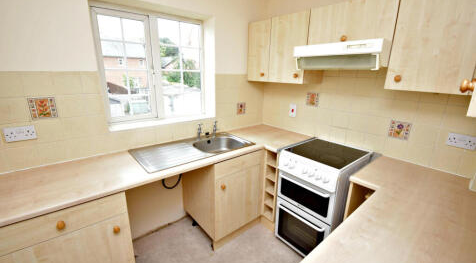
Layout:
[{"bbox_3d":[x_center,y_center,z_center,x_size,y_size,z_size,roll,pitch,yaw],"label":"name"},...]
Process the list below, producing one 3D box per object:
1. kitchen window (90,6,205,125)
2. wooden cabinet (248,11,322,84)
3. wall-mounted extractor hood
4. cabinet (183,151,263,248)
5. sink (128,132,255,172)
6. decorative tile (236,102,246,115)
[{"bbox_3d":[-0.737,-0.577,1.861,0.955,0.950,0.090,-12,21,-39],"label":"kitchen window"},{"bbox_3d":[0.479,-0.803,2.036,0.333,0.588,0.715,-12,21,-39],"label":"wooden cabinet"},{"bbox_3d":[0.831,-0.567,1.533,0.500,0.180,0.600,-12,21,-39],"label":"wall-mounted extractor hood"},{"bbox_3d":[-0.159,0.554,2.017,0.557,0.865,0.590,-12,21,-39],"label":"cabinet"},{"bbox_3d":[-0.364,0.211,1.769,0.957,0.155,0.492,-12,21,-39],"label":"sink"},{"bbox_3d":[0.046,-0.267,2.353,0.141,0.144,0.010,-12,21,-39],"label":"decorative tile"}]

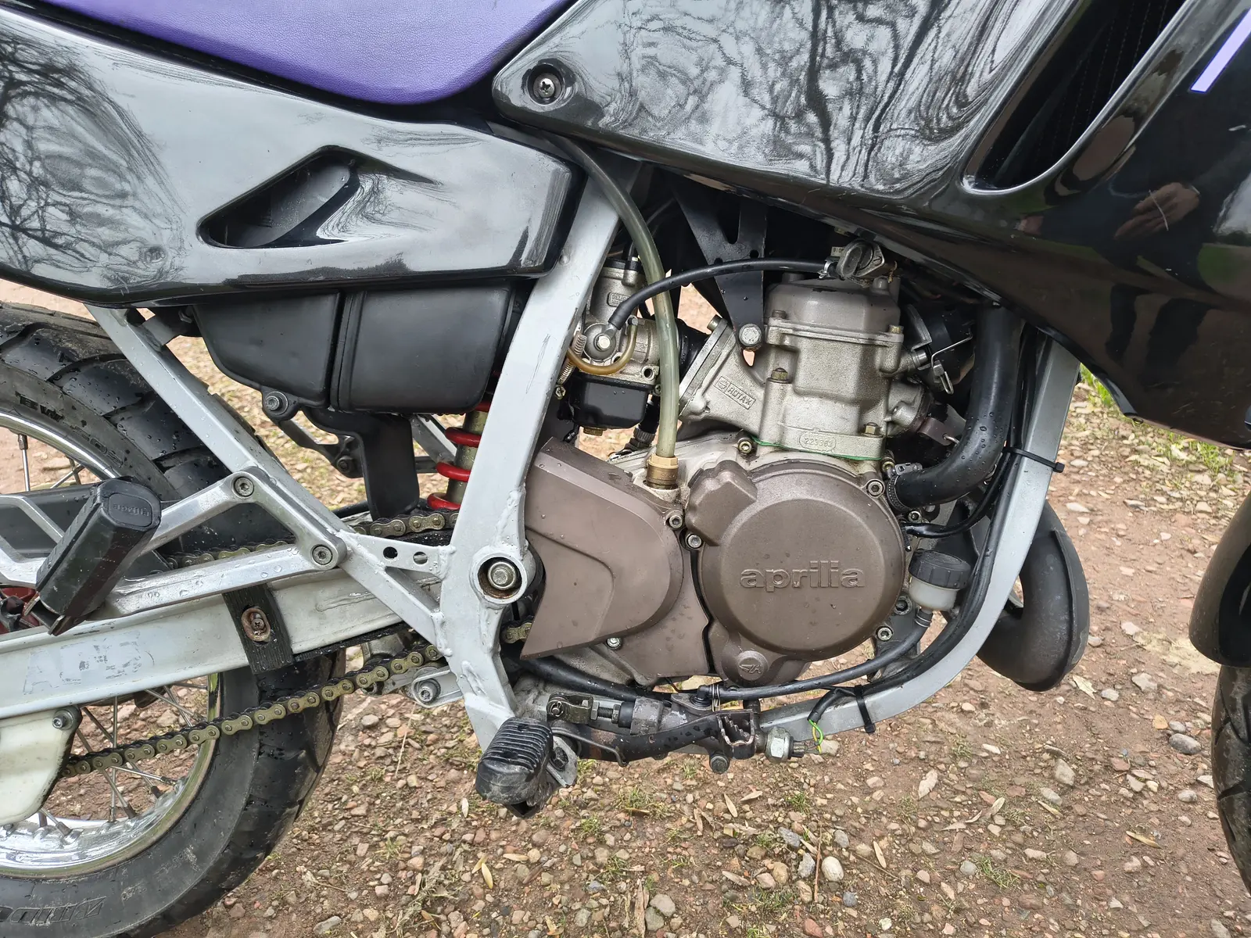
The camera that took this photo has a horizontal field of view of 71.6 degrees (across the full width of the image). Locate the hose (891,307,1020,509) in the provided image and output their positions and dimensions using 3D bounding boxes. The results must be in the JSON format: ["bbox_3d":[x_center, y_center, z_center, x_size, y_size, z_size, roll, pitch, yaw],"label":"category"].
[{"bbox_3d":[0.241,-0.049,0.629,0.092,0.150,0.045,2,14,2],"label":"hose"}]

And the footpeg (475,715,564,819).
[{"bbox_3d":[-0.077,0.213,0.627,0.043,0.043,0.085,3,15,8],"label":"footpeg"}]

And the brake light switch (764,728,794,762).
[{"bbox_3d":[0.113,0.202,0.635,0.024,0.025,0.025,-1,13,7],"label":"brake light switch"}]

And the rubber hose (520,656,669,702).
[{"bbox_3d":[-0.025,0.169,0.699,0.122,0.018,0.018,16,15,-1],"label":"rubber hose"}]

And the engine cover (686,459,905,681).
[{"bbox_3d":[0.125,0.071,0.632,0.151,0.151,0.042,2,14,2],"label":"engine cover"}]

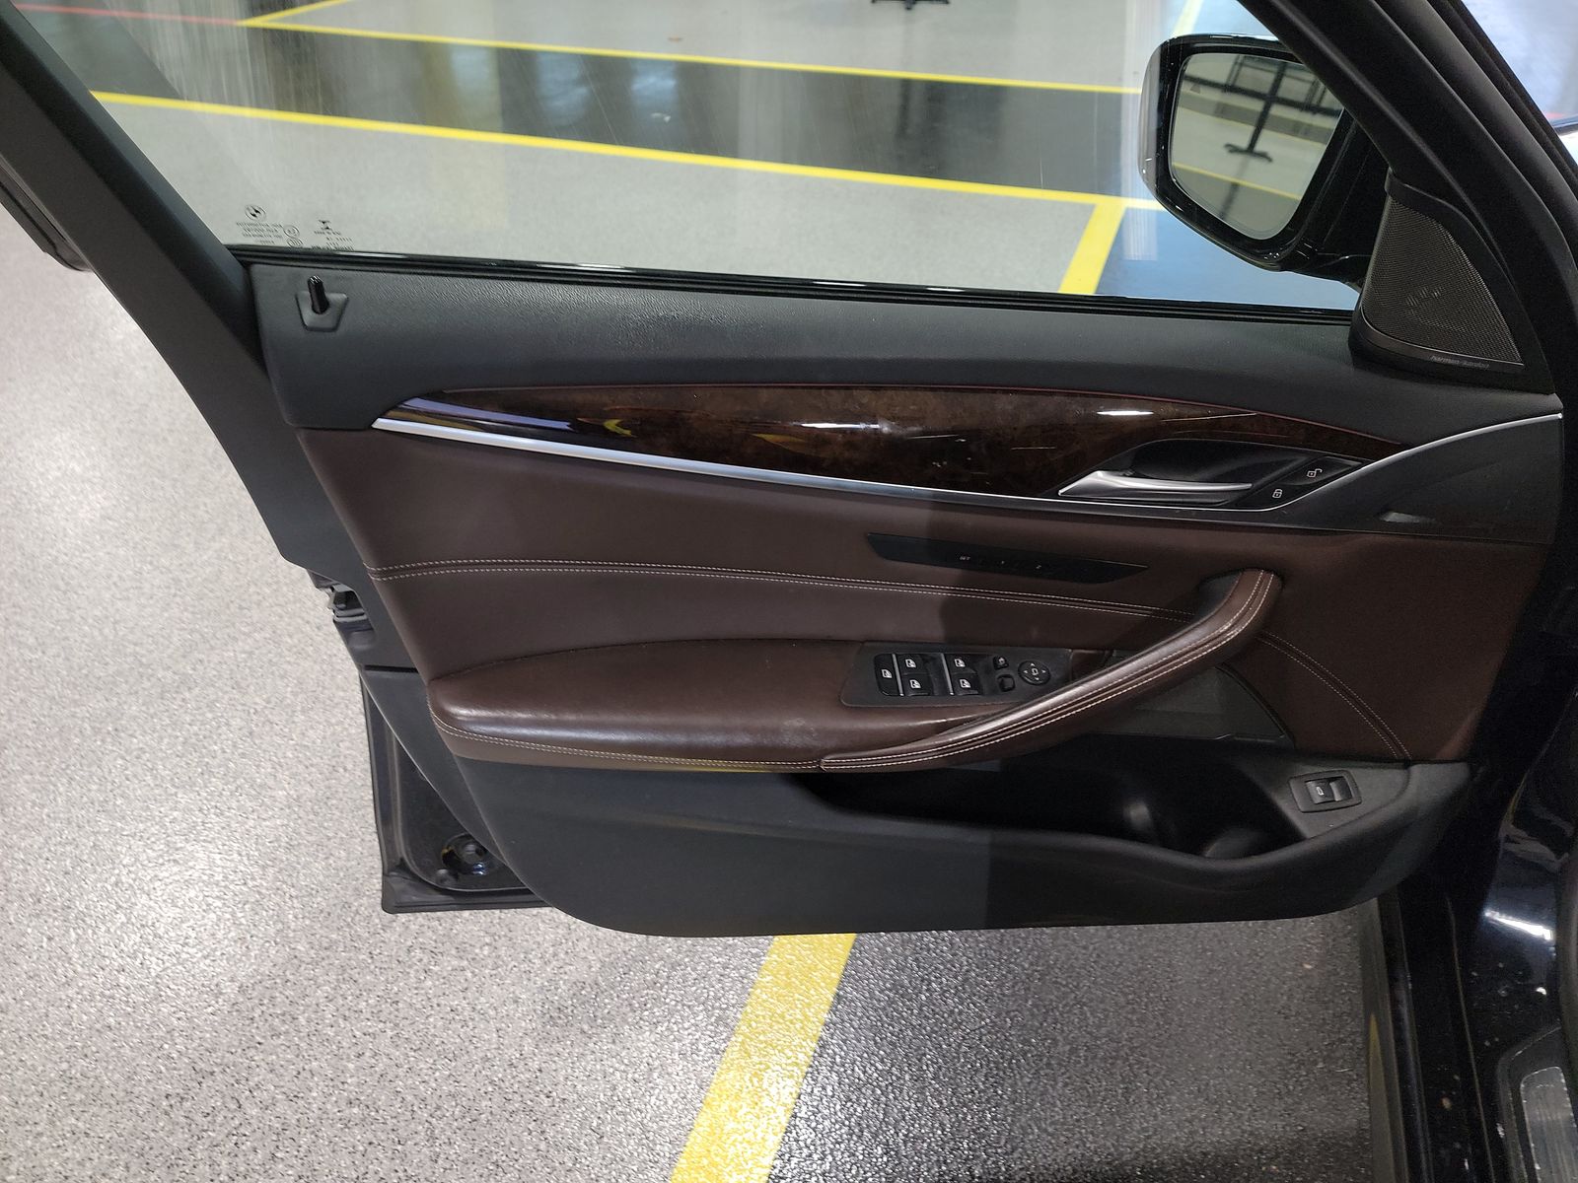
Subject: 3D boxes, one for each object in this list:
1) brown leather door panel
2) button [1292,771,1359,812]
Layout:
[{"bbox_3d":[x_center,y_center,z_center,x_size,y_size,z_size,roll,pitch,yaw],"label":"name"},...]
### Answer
[{"bbox_3d":[0.113,0.040,0.801,0.895,0.325,0.135,-1,37,-1],"label":"brown leather door panel"},{"bbox_3d":[0.449,0.169,0.917,0.048,0.013,0.030,-9,56,4],"label":"button"}]

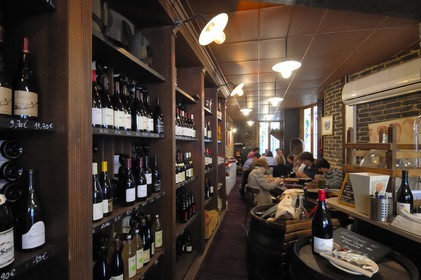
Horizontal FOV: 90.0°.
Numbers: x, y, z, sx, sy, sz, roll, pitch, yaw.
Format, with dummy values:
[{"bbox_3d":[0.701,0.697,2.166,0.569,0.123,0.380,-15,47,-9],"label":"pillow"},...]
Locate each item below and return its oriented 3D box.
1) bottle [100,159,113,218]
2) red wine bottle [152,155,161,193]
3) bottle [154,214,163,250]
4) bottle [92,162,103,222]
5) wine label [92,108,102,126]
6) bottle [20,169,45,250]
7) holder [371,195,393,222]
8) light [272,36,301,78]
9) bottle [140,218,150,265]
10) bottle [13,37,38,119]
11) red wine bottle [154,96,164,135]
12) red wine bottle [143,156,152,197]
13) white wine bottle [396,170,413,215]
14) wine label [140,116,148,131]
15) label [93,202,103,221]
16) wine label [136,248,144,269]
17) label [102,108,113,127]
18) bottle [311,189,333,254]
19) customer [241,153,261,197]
[{"bbox_3d":[-0.606,0.275,1.210,0.080,0.300,0.080,-1,-1,40],"label":"bottle"},{"bbox_3d":[-0.456,0.282,1.775,0.080,0.295,0.080,0,-1,-38],"label":"red wine bottle"},{"bbox_3d":[-0.436,0.786,1.780,0.077,0.303,0.077,0,0,0],"label":"bottle"},{"bbox_3d":[-0.618,0.274,1.127,0.080,0.300,0.080,-1,-1,40],"label":"bottle"},{"bbox_3d":[-0.575,-0.117,1.071,0.020,0.085,0.078,0,-1,38],"label":"wine label"},{"bbox_3d":[-0.685,0.264,0.805,0.082,0.299,0.082,0,0,24],"label":"bottle"},{"bbox_3d":[1.060,0.416,1.300,0.112,0.135,0.112,0,-1,39],"label":"holder"},{"bbox_3d":[0.874,-0.949,2.420,0.310,0.480,0.310,0,-1,0],"label":"light"},{"bbox_3d":[-0.490,0.754,1.560,0.080,0.310,0.080,-1,-1,40],"label":"bottle"},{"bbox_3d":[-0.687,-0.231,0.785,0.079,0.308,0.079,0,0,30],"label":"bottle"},{"bbox_3d":[-0.428,-0.203,1.740,0.080,0.303,0.080,0,-1,0],"label":"red wine bottle"},{"bbox_3d":[-0.488,0.280,1.630,0.079,0.300,0.079,-1,-1,40],"label":"red wine bottle"},{"bbox_3d":[1.297,0.355,1.400,0.082,0.296,0.082,0,0,-27],"label":"white wine bottle"},{"bbox_3d":[-0.491,-0.126,1.587,0.024,0.103,0.073,0,0,27],"label":"wine label"},{"bbox_3d":[-0.580,0.376,1.109,0.024,0.083,0.073,0,0,24],"label":"label"},{"bbox_3d":[-0.481,0.809,1.444,0.015,0.127,0.060,0,-1,38],"label":"wine label"},{"bbox_3d":[-0.556,-0.122,1.152,0.020,0.089,0.078,0,-1,38],"label":"label"},{"bbox_3d":[0.524,0.382,0.980,0.083,0.294,0.083,0,0,15],"label":"bottle"},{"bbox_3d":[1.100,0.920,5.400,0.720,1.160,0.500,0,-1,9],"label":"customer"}]

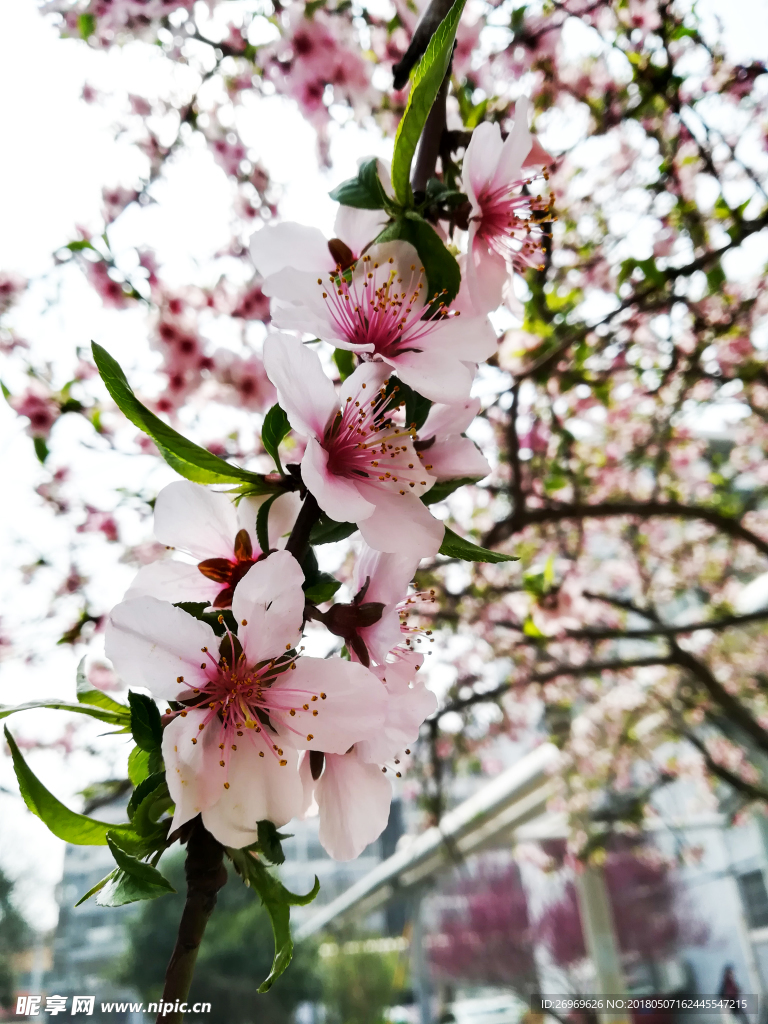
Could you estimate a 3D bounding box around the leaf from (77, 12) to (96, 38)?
[{"bbox_3d":[-0.348,-0.569,0.900,0.023,0.030,0.012,0,0,0],"label":"leaf"}]

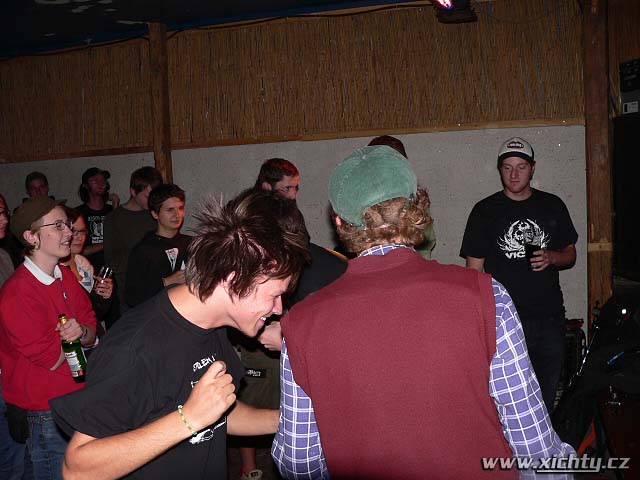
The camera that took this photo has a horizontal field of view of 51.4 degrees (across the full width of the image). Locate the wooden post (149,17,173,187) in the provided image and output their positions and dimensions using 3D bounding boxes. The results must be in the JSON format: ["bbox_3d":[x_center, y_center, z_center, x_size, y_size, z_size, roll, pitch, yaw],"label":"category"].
[{"bbox_3d":[-1.133,-0.138,4.863,0.140,2.850,0.140,-2,3,-15],"label":"wooden post"}]

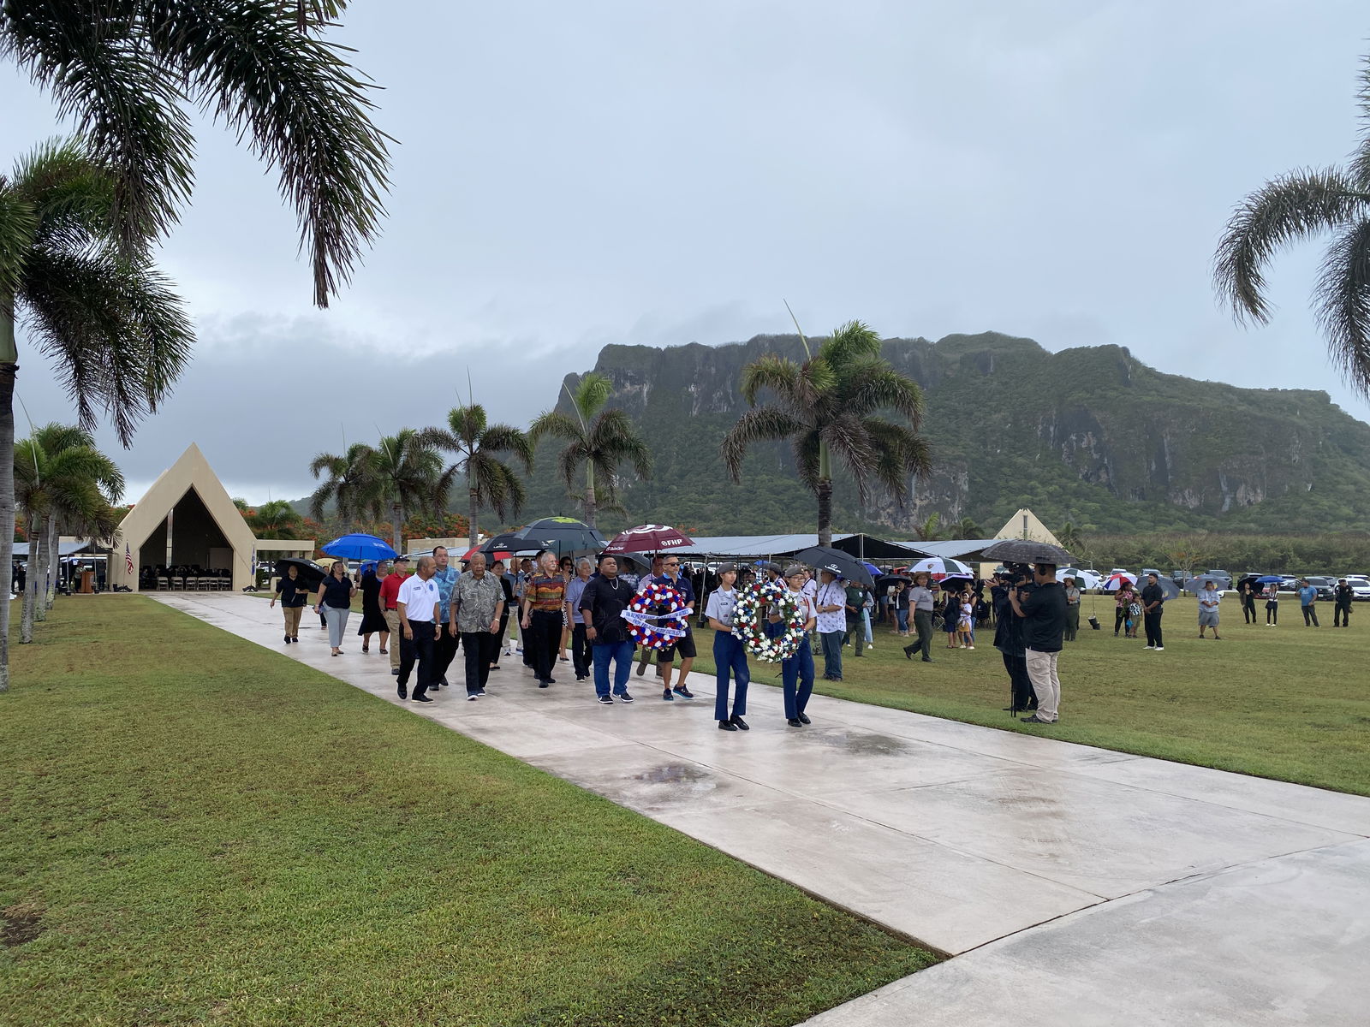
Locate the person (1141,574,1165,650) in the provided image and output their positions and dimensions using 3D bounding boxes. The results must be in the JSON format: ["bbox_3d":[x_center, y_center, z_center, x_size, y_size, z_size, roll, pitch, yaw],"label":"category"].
[{"bbox_3d":[10.558,2.220,23.200,0.420,1.760,0.550,2,-3,-32],"label":"person"}]

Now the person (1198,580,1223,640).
[{"bbox_3d":[15.168,2.796,29.700,0.700,1.670,0.420,-1,-4,27],"label":"person"}]

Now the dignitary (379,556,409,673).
[{"bbox_3d":[-4.206,1.477,14.950,0.500,1.720,0.380,2,-3,-30],"label":"dignitary"}]

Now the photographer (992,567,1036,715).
[{"bbox_3d":[3.902,1.478,12.200,0.680,1.750,0.580,0,-3,3],"label":"photographer"}]

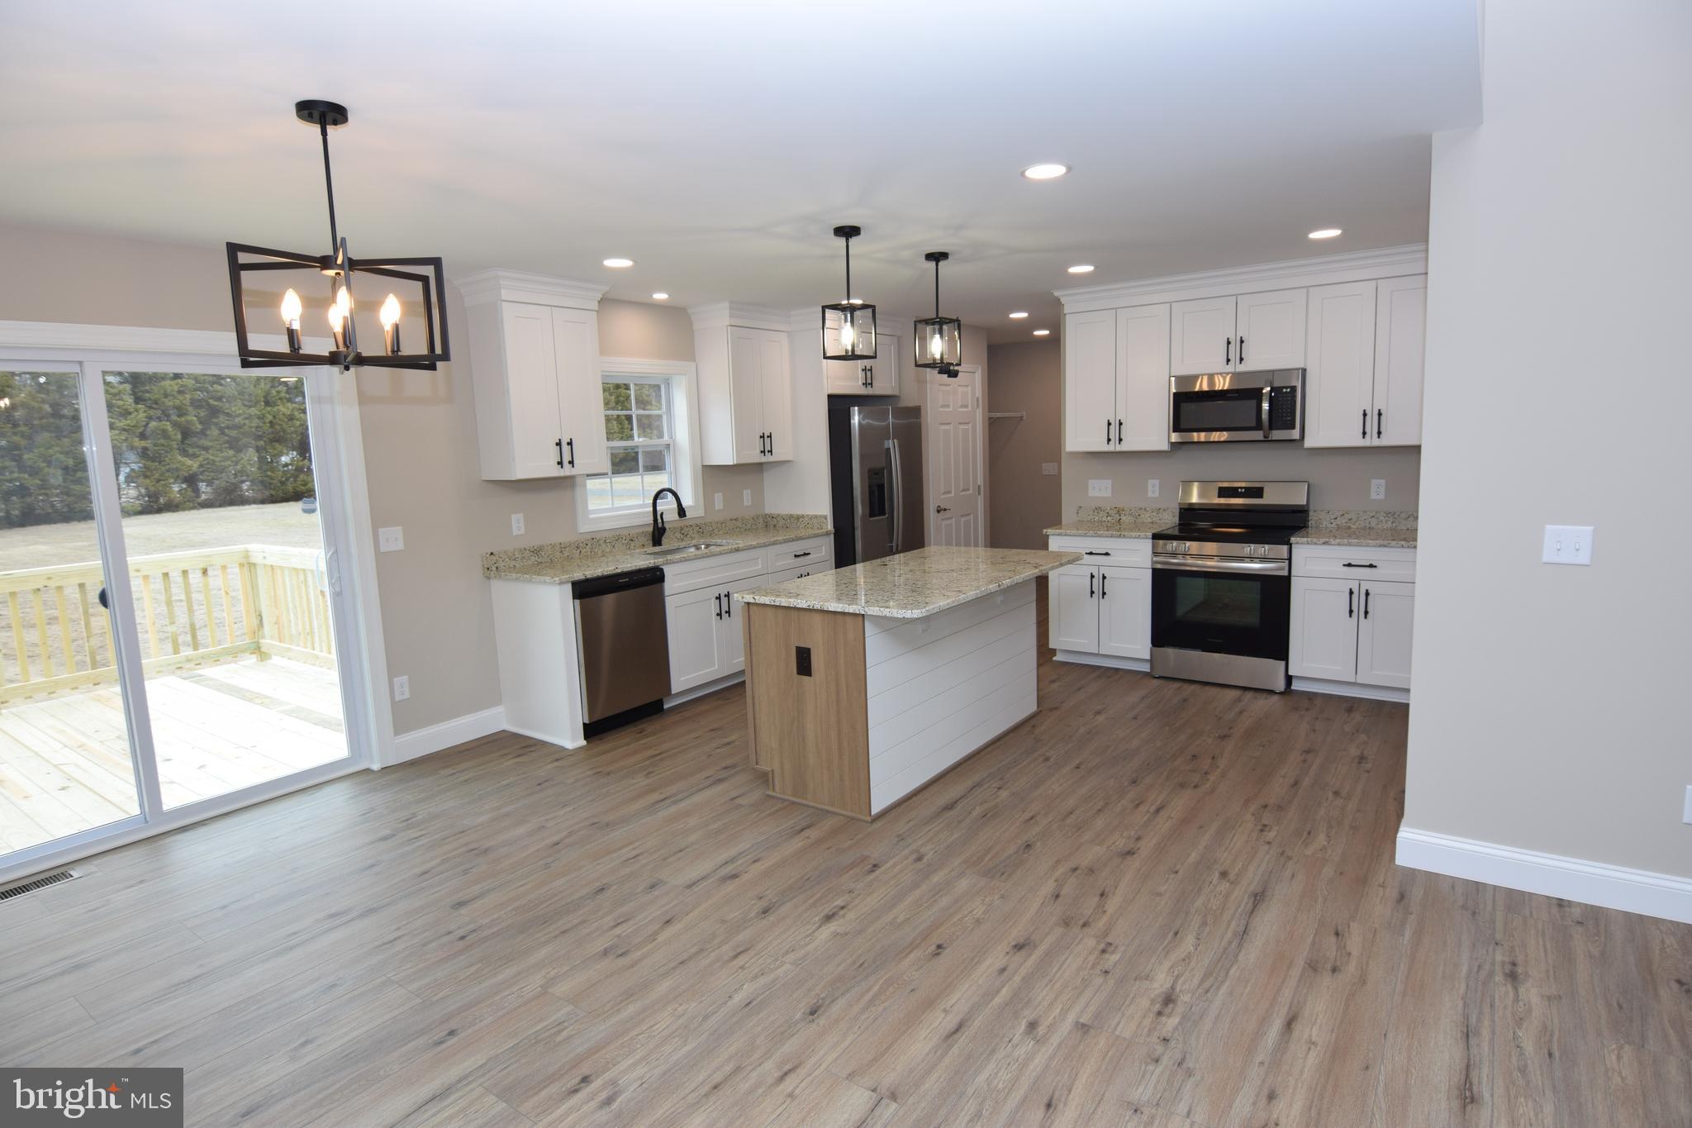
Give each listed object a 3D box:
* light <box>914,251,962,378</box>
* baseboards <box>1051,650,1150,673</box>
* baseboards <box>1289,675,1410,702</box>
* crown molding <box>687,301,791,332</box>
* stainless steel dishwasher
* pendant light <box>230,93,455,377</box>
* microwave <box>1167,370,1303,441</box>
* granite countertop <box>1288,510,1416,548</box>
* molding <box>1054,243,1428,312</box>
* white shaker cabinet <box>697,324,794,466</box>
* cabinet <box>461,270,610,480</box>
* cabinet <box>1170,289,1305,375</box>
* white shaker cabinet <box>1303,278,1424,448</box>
[{"bbox_3d":[0.467,-1.259,4.248,0.180,0.545,0.180,4,11,36],"label":"light"},{"bbox_3d":[1.702,0.624,5.609,0.678,0.100,0.020,4,10,36],"label":"baseboards"},{"bbox_3d":[2.883,0.707,4.788,0.664,0.114,0.035,4,11,36],"label":"baseboards"},{"bbox_3d":[-0.723,-1.676,5.860,0.404,0.142,0.649,4,10,36],"label":"crown molding"},{"bbox_3d":[-1.443,0.467,4.829,0.610,0.868,0.595,4,10,36],"label":"stainless steel dishwasher"},{"bbox_3d":[-1.343,-0.845,2.221,0.500,0.665,0.540,-7,10,-31],"label":"pendant light"},{"bbox_3d":[2.437,-0.963,5.214,0.757,0.418,0.378,4,10,36],"label":"microwave"},{"bbox_3d":[2.966,-0.200,4.816,0.667,0.133,0.655,4,11,36],"label":"granite countertop"},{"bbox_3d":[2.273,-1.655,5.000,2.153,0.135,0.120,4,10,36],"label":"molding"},{"bbox_3d":[-0.702,-1.164,5.968,0.324,0.915,0.620,4,10,36],"label":"white shaker cabinet"},{"bbox_3d":[-1.657,-1.002,4.641,0.394,1.045,0.690,4,10,36],"label":"cabinet"},{"bbox_3d":[2.437,-1.402,5.201,0.759,0.446,0.325,4,11,36],"label":"cabinet"},{"bbox_3d":[3.026,-1.133,4.814,0.678,0.906,0.325,4,11,36],"label":"white shaker cabinet"}]

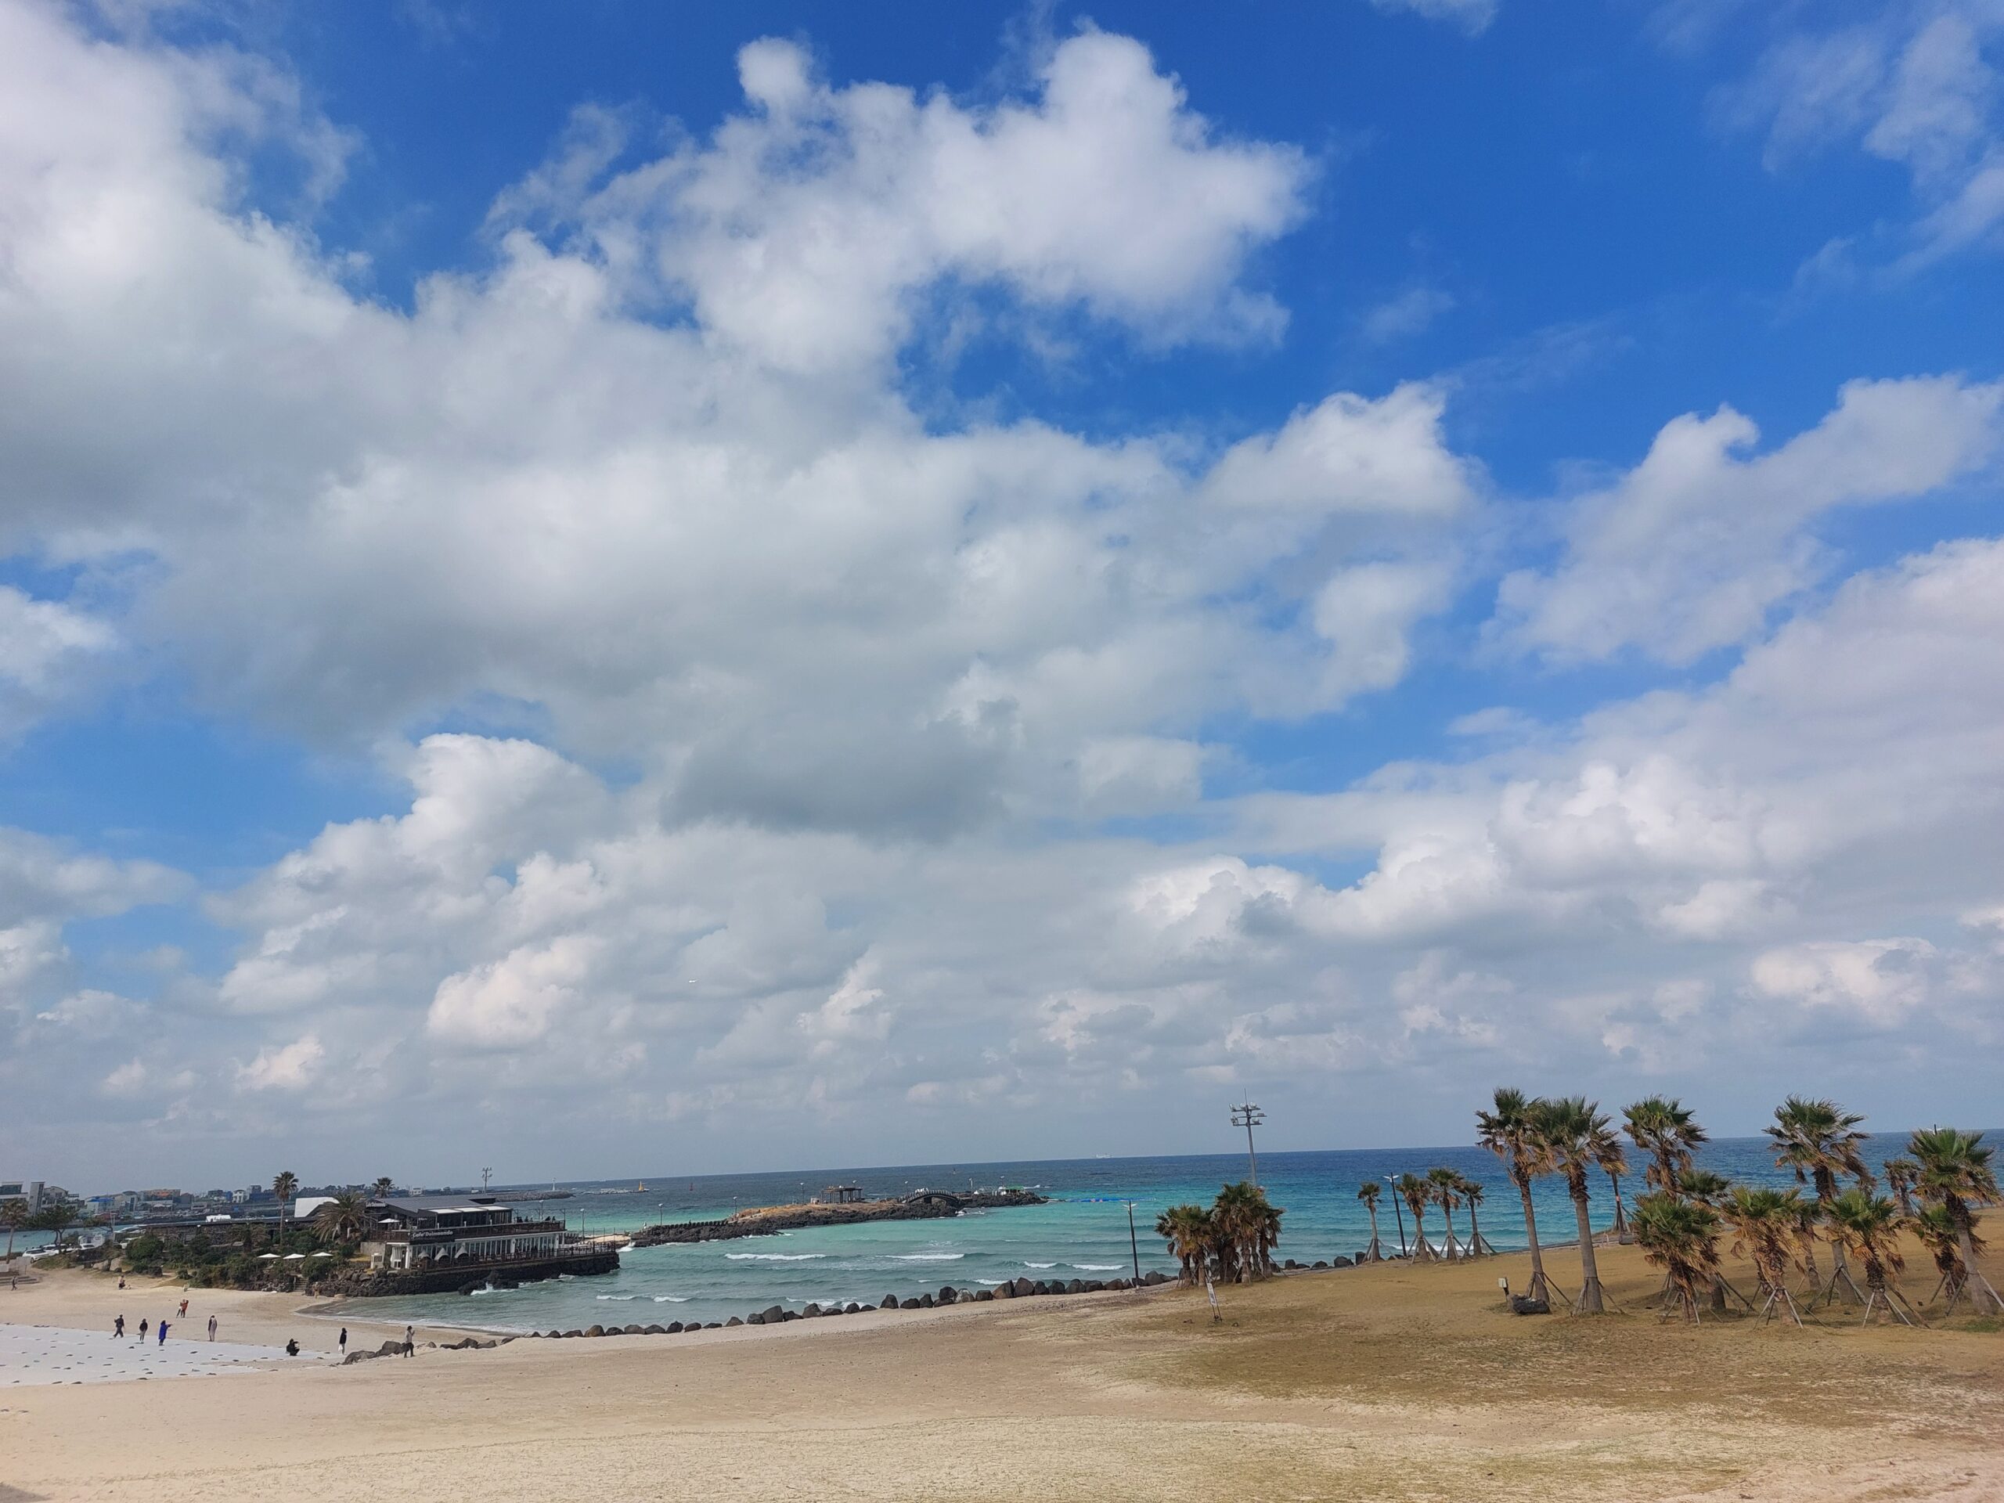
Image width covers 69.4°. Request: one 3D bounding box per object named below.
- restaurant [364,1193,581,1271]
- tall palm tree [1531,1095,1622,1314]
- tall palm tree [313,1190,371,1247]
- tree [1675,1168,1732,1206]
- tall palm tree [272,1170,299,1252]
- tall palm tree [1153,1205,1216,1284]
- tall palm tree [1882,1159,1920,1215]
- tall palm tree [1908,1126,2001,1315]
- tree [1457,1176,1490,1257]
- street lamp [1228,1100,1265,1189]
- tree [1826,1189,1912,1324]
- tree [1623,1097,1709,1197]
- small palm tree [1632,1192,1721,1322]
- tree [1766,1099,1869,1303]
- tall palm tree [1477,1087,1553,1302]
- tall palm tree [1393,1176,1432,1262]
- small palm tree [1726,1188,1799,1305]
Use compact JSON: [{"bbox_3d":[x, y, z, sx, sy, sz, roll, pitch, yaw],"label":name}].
[{"bbox_3d":[-64.170,58.809,178.482,13.000,7.800,23.500,-16,-21,40],"label":"restaurant"},{"bbox_3d":[24.597,19.015,61.197,3.800,8.760,3.800,-8,-17,20],"label":"tall palm tree"},{"bbox_3d":[-77.808,55.473,170.905,6.500,6.690,6.500,5,-17,-23],"label":"tall palm tree"},{"bbox_3d":[29.165,20.133,59.761,2.700,5.580,2.700,-9,-17,23],"label":"tree"},{"bbox_3d":[-86.946,55.917,175.331,2.900,9.770,2.900,5,-17,-25],"label":"tall palm tree"},{"bbox_3d":[12.805,33.678,98.889,4.247,5.376,4.247,-4,-16,6],"label":"tall palm tree"},{"bbox_3d":[86.013,41.735,138.579,3.728,5.459,3.728,-11,-18,29],"label":"tall palm tree"},{"bbox_3d":[45.064,21.826,67.537,4.094,8.385,4.094,-12,-18,30],"label":"tall palm tree"},{"bbox_3d":[31.303,30.848,95.665,1.900,4.880,1.900,-7,-16,16],"label":"tree"},{"bbox_3d":[16.620,29.035,96.485,2.400,10.900,1.200,-5,-16,8],"label":"street lamp"},{"bbox_3d":[39.324,22.842,65.580,3.364,5.776,3.364,-11,-18,28],"label":"tree"},{"bbox_3d":[35.018,23.369,75.471,4.325,10.457,4.325,-9,-17,22],"label":"tree"},{"bbox_3d":[26.267,19.592,56.150,3.400,4.770,3.400,-9,-17,22],"label":"small palm tree"},{"bbox_3d":[42.492,22.906,74.228,4.965,10.135,4.965,-10,-18,27],"label":"tree"},{"bbox_3d":[23.536,19.891,65.260,3.500,9.260,3.500,-7,-17,18],"label":"tall palm tree"},{"bbox_3d":[26.739,30.018,93.238,2.300,5.430,2.300,-6,-16,14],"label":"tall palm tree"},{"bbox_3d":[35.867,23.331,67.407,3.601,6.078,3.601,-10,-17,25],"label":"small palm tree"}]

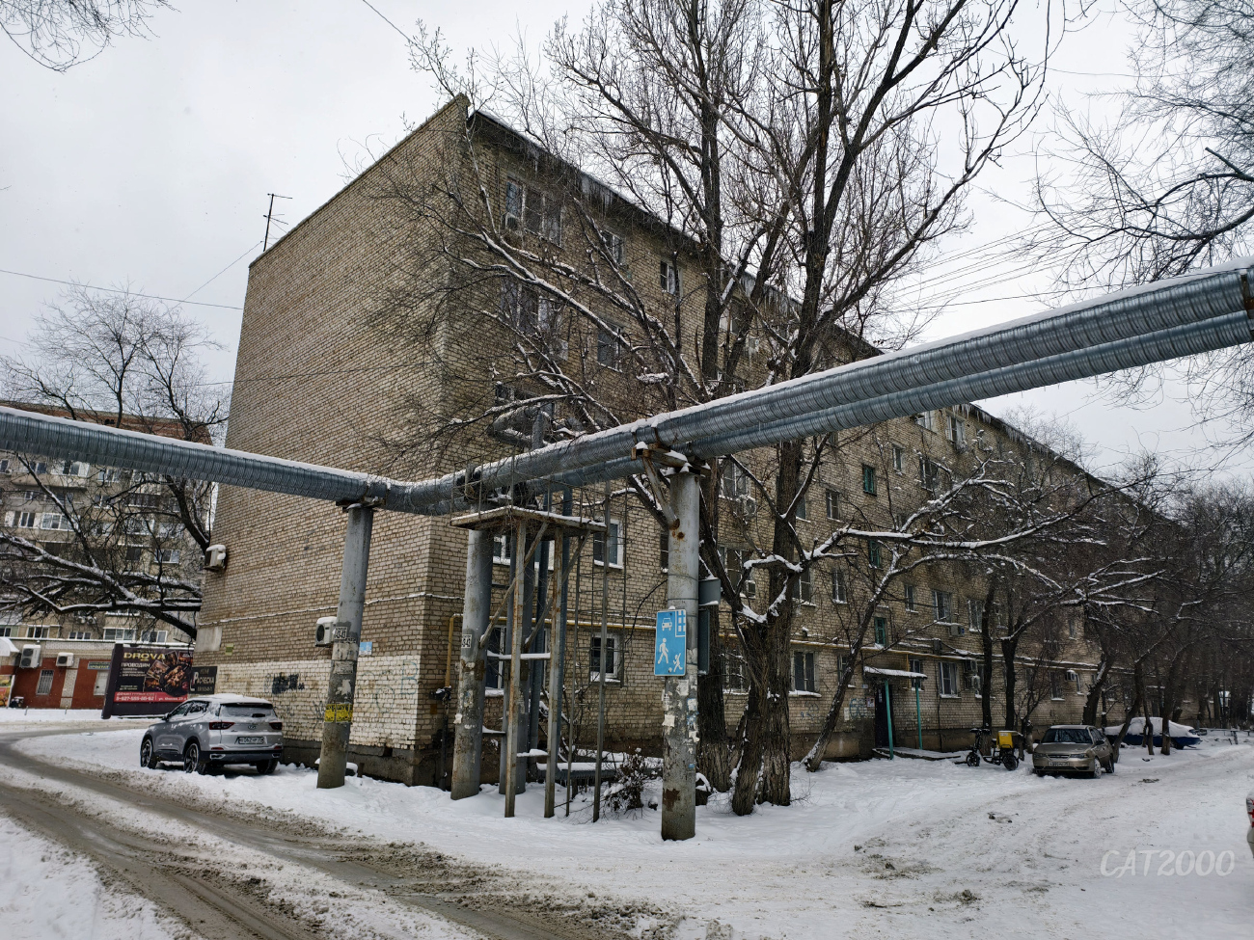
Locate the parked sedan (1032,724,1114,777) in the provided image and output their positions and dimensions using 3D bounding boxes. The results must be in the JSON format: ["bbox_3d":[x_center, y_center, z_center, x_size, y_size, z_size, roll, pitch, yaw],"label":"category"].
[{"bbox_3d":[14.002,8.714,25.998,1.660,1.400,4.480,-11,-19,37],"label":"parked sedan"}]

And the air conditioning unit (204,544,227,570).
[{"bbox_3d":[-12.244,2.672,24.825,0.780,0.540,0.280,-13,-20,42],"label":"air conditioning unit"}]

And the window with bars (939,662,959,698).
[{"bbox_3d":[12.786,8.293,33.051,0.200,1.360,1.650,-13,-20,42],"label":"window with bars"}]

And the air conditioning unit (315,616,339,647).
[{"bbox_3d":[-6.837,3.752,19.085,0.770,0.540,0.280,-13,-20,42],"label":"air conditioning unit"}]

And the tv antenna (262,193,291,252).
[{"bbox_3d":[-12.181,-8.504,28.878,0.900,2.400,0.900,-13,-20,42],"label":"tv antenna"}]

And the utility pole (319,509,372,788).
[{"bbox_3d":[-4.944,3.007,14.666,0.450,4.800,0.450,-13,-20,42],"label":"utility pole"}]

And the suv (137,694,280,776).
[{"bbox_3d":[-9.930,6.282,19.896,4.340,1.660,1.830,-13,-20,41],"label":"suv"}]

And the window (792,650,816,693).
[{"bbox_3d":[5.551,6.347,26.143,0.200,1.330,1.360,-13,-20,42],"label":"window"}]

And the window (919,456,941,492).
[{"bbox_3d":[12.734,0.262,35.035,0.200,1.400,1.650,-13,-20,42],"label":"window"}]

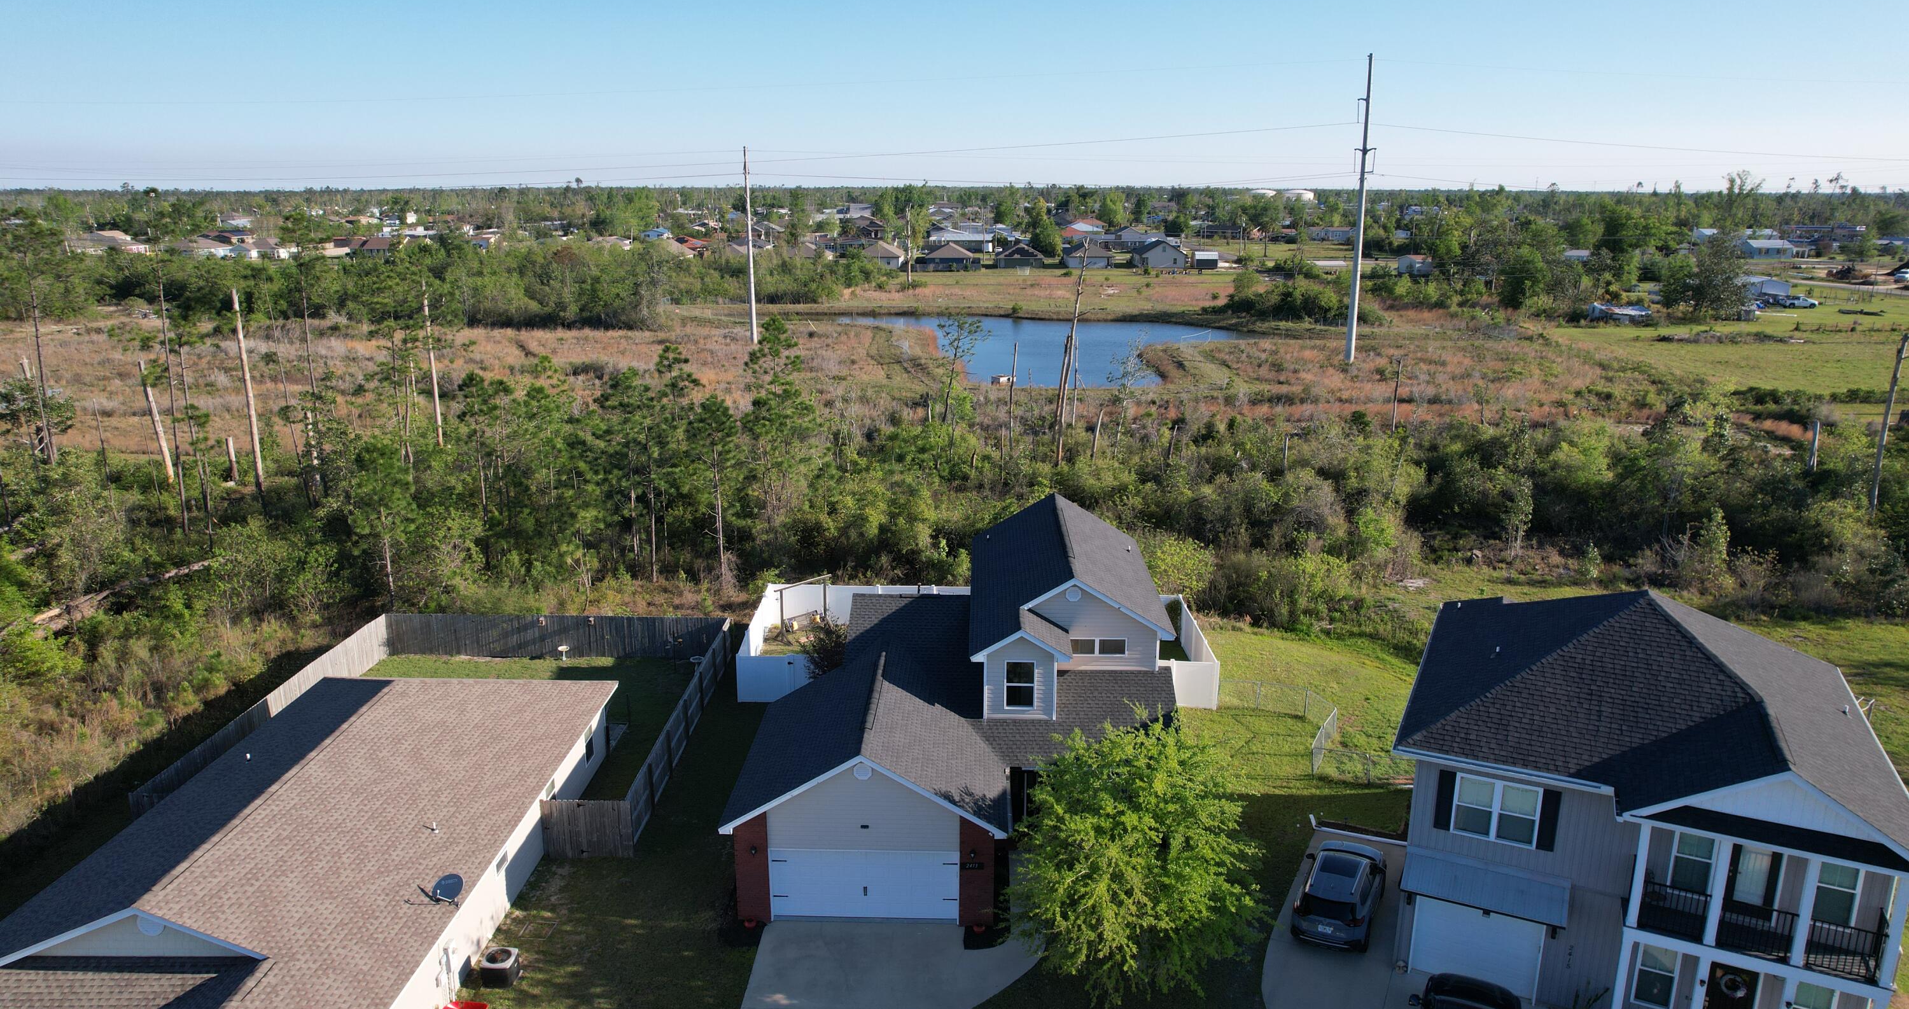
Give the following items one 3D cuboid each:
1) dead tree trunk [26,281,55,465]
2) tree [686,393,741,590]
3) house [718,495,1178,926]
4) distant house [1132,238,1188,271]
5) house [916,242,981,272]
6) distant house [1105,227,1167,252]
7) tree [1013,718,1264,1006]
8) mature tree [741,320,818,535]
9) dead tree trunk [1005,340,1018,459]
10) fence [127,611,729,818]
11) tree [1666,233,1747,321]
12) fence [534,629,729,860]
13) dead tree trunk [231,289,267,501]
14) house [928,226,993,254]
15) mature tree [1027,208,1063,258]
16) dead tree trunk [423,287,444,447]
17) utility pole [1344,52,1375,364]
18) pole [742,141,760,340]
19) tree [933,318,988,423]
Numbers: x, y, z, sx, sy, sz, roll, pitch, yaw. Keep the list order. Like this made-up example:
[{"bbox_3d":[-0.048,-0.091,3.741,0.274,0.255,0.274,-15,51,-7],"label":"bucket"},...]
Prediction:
[{"bbox_3d":[-59.700,-8.326,76.827,1.200,12.700,1.100,0,15,0],"label":"dead tree trunk"},{"bbox_3d":[-11.206,-0.537,54.171,2.700,9.500,2.700,0,15,0],"label":"tree"},{"bbox_3d":[0.480,5.311,36.963,12.350,7.450,16.300,0,15,1],"label":"house"},{"bbox_3d":[48.250,-58.785,273.690,10.600,6.100,14.500,0,15,1],"label":"distant house"},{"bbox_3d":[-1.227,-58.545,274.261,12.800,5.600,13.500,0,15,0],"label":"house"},{"bbox_3d":[54.132,-79.044,348.468,19.000,6.200,12.500,0,15,0],"label":"distant house"},{"bbox_3d":[4.350,8.290,27.670,6.000,6.600,6.000,0,15,0],"label":"tree"},{"bbox_3d":[-9.334,-3.956,62.152,4.100,11.900,4.100,0,15,0],"label":"mature tree"},{"bbox_3d":[4.007,-6.912,79.689,0.600,8.400,0.500,0,15,0],"label":"dead tree trunk"},{"bbox_3d":[-17.007,7.041,41.003,15.800,1.800,13.200,0,15,0],"label":"fence"},{"bbox_3d":[109.769,-33.361,170.191,10.500,12.000,10.500,0,15,0],"label":"tree"},{"bbox_3d":[-10.457,7.303,40.140,2.900,1.770,14.600,0,15,0],"label":"fence"},{"bbox_3d":[-41.400,-6.104,68.519,0.550,12.800,0.550,0,15,0],"label":"dead tree trunk"},{"bbox_3d":[1.800,-75.825,335.380,18.200,6.400,10.500,0,15,1],"label":"house"},{"bbox_3d":[23.200,-69.636,300.269,9.300,13.000,9.200,0,15,0],"label":"mature tree"},{"bbox_3d":[-36.500,-9.261,81.755,0.500,11.900,0.500,0,15,0],"label":"dead tree trunk"},{"bbox_3d":[42.430,-30.461,122.076,2.200,31.600,1.300,0,15,0],"label":"utility pole"},{"bbox_3d":[-24.070,-30.331,137.885,1.100,22.900,1.000,0,15,0],"label":"pole"},{"bbox_3d":[0.480,-9.727,88.574,4.200,9.200,4.000,0,15,0],"label":"tree"}]

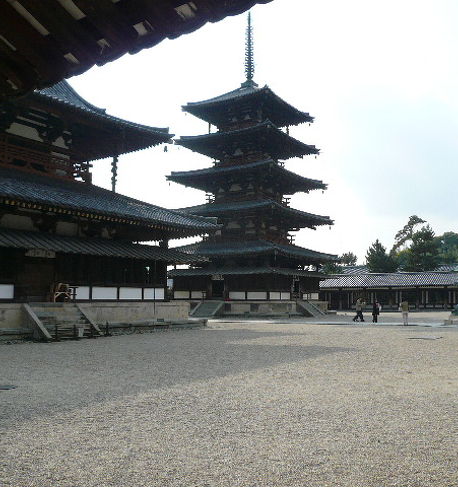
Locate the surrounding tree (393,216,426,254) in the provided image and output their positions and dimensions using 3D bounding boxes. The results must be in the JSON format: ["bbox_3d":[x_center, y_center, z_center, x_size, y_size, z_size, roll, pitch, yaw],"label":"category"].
[{"bbox_3d":[31.562,3.164,91.176,6.070,16.570,6.070,-2,-6,19],"label":"surrounding tree"}]

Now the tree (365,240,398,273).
[{"bbox_3d":[25.367,5.231,86.937,5.780,11.520,5.780,-1,-6,16],"label":"tree"}]

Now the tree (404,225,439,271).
[{"bbox_3d":[32.124,3.911,87.077,5.790,14.250,5.790,-2,-6,20],"label":"tree"}]

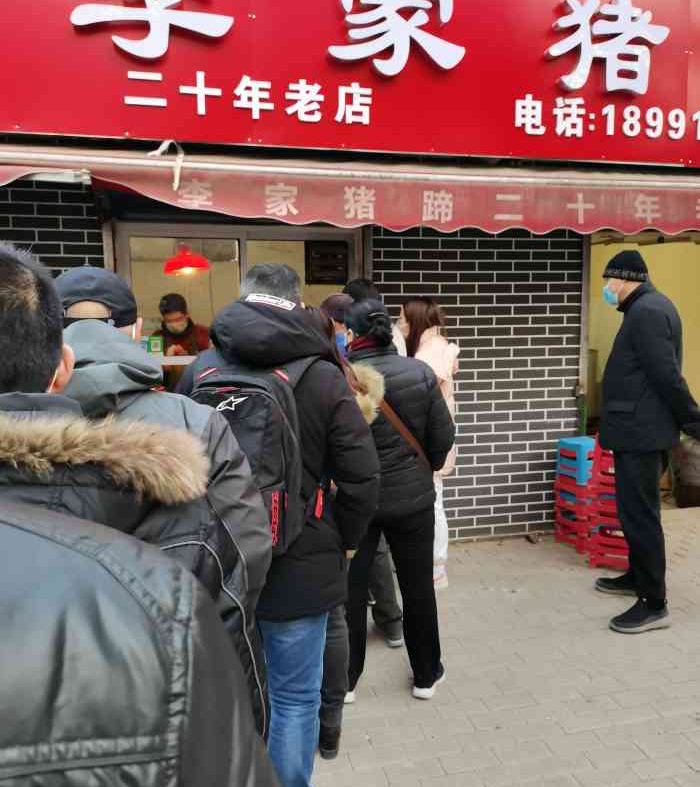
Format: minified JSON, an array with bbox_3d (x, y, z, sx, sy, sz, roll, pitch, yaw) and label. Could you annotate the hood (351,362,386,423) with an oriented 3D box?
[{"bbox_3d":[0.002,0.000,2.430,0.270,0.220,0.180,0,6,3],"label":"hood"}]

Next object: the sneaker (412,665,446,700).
[{"bbox_3d":[0.337,1.125,2.937,0.092,0.100,0.245,2,7,25],"label":"sneaker"}]

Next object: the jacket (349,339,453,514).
[{"bbox_3d":[0.149,0.140,2.900,0.530,0.670,0.360,-1,6,0],"label":"jacket"}]

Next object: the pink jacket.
[{"bbox_3d":[0.435,0.044,4.030,0.360,0.800,0.420,1,7,18],"label":"pink jacket"}]

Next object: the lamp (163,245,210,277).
[{"bbox_3d":[-1.053,-0.862,4.700,0.300,0.200,0.300,-9,6,1],"label":"lamp"}]

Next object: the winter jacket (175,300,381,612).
[{"bbox_3d":[-0.194,0.165,2.000,0.550,0.840,0.390,0,6,8],"label":"winter jacket"}]

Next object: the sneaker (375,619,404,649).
[{"bbox_3d":[0.176,1.071,3.397,0.100,0.110,0.270,-2,6,-12],"label":"sneaker"}]

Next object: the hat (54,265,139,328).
[{"bbox_3d":[-0.556,-0.216,1.615,0.180,0.140,0.270,-1,-1,-6],"label":"hat"}]

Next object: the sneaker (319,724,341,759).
[{"bbox_3d":[-0.069,1.164,2.567,0.090,0.110,0.245,0,6,2],"label":"sneaker"}]

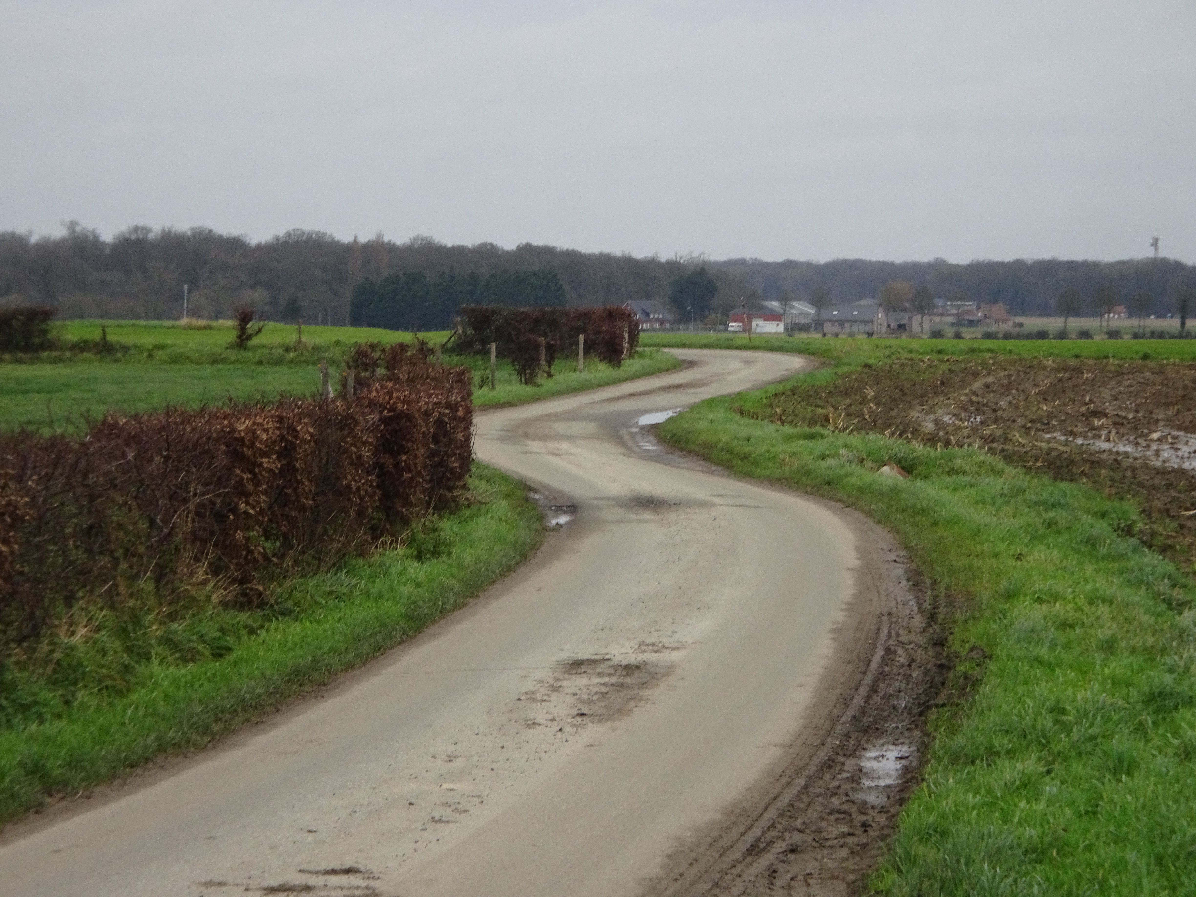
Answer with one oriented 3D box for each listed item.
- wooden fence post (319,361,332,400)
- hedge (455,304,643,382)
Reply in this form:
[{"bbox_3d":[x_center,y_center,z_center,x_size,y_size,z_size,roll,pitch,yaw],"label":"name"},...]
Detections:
[{"bbox_3d":[-4.591,-0.923,63.000,0.120,1.200,0.120,0,2,0],"label":"wooden fence post"},{"bbox_3d":[-1.581,-3.442,118.000,2.500,2.100,11.000,-1,2,-26],"label":"hedge"}]

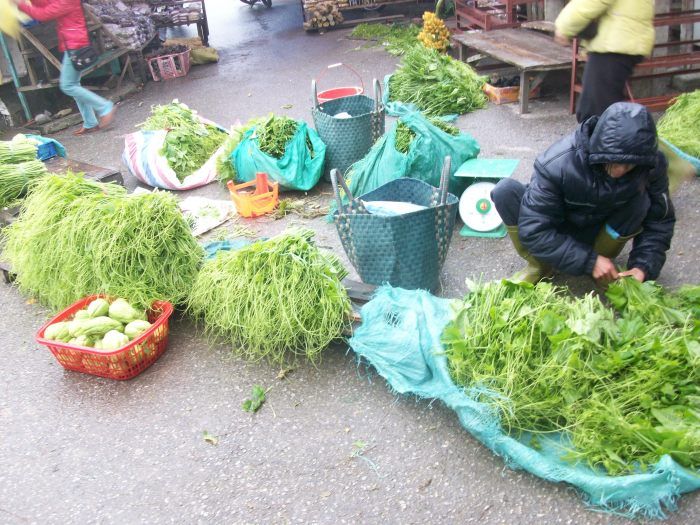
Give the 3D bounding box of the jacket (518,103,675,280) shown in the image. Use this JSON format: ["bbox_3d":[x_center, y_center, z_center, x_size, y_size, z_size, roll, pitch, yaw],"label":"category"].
[{"bbox_3d":[0.934,-0.320,2.679,0.600,0.620,0.560,-2,27,7],"label":"jacket"}]

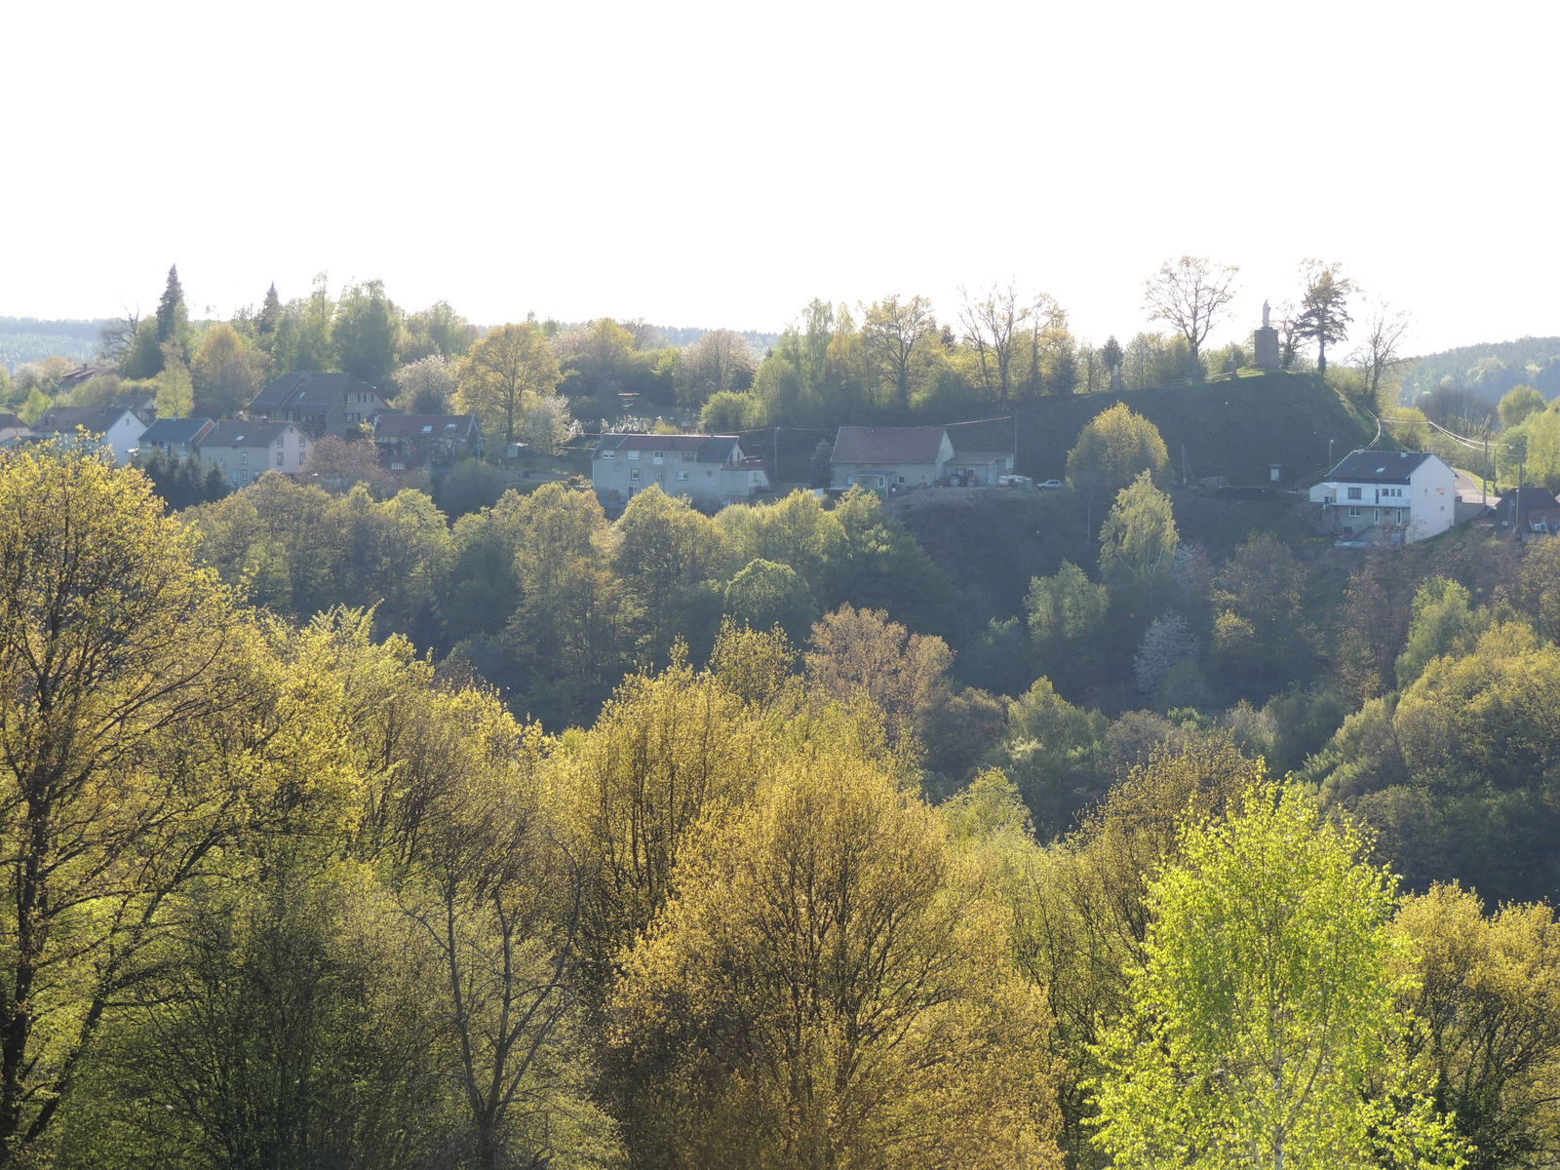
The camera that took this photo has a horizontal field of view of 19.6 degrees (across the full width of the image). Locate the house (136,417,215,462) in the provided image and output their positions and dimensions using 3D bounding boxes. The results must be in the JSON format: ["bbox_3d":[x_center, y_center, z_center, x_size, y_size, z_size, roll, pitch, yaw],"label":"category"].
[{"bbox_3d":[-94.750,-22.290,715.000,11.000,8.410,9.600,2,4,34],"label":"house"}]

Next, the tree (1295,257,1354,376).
[{"bbox_3d":[86.170,-42.360,712.000,9.600,18.290,9.400,0,3,7],"label":"tree"}]

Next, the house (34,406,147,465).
[{"bbox_3d":[-110.970,-23.580,725.000,16.000,10.100,9.800,2,4,31],"label":"house"}]

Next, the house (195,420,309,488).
[{"bbox_3d":[-81.750,-20.340,703.000,15.200,10.840,10.000,2,4,35],"label":"house"}]

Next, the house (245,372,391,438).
[{"bbox_3d":[-76.000,-29.430,740.530,18.000,11.600,14.500,3,4,40],"label":"house"}]

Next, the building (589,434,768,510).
[{"bbox_3d":[-14.590,-16.660,659.630,23.500,11.300,10.000,1,3,16],"label":"building"}]

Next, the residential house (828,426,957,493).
[{"bbox_3d":[17.100,-19.350,689.520,16.500,9.600,11.000,1,3,15],"label":"residential house"}]

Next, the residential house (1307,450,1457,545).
[{"bbox_3d":[84.010,-12.350,629.300,10.500,12.400,17.500,-3,4,-40],"label":"residential house"}]

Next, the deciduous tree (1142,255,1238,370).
[{"bbox_3d":[66.030,-43.620,725.700,15.800,18.900,15.800,0,3,5],"label":"deciduous tree"}]

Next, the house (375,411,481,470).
[{"bbox_3d":[-55.550,-22.380,712.000,15.400,9.530,9.300,1,3,10],"label":"house"}]

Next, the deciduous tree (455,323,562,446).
[{"bbox_3d":[-42.990,-31.900,712.990,16.600,19.400,16.600,0,3,-3],"label":"deciduous tree"}]

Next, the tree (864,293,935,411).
[{"bbox_3d":[19.140,-37.290,722.000,11.600,18.940,11.400,0,3,2],"label":"tree"}]

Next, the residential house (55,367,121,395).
[{"bbox_3d":[-131.730,-37.790,859.140,10.500,8.000,10.000,2,4,33],"label":"residential house"}]

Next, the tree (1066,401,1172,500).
[{"bbox_3d":[50.040,-19.510,668.000,15.600,14.990,15.200,0,3,4],"label":"tree"}]

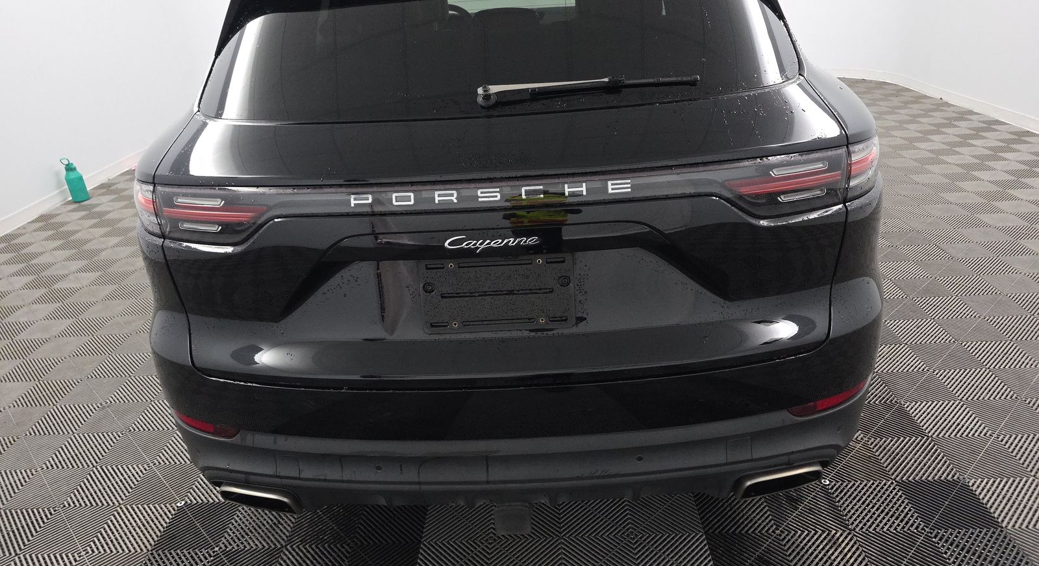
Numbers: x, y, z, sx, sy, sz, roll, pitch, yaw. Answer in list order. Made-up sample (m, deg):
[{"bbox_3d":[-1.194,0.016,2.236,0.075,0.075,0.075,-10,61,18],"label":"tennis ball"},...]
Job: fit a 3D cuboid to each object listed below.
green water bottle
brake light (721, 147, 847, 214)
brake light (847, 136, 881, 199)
[{"bbox_3d":[-3.620,-0.833,5.626,0.118,0.315,0.118,-3,24,3],"label":"green water bottle"},{"bbox_3d":[0.557,-0.219,1.481,0.295,0.135,0.070,-9,24,-11],"label":"brake light"},{"bbox_3d":[0.757,-0.273,1.553,0.155,0.130,0.150,-10,25,-12],"label":"brake light"}]

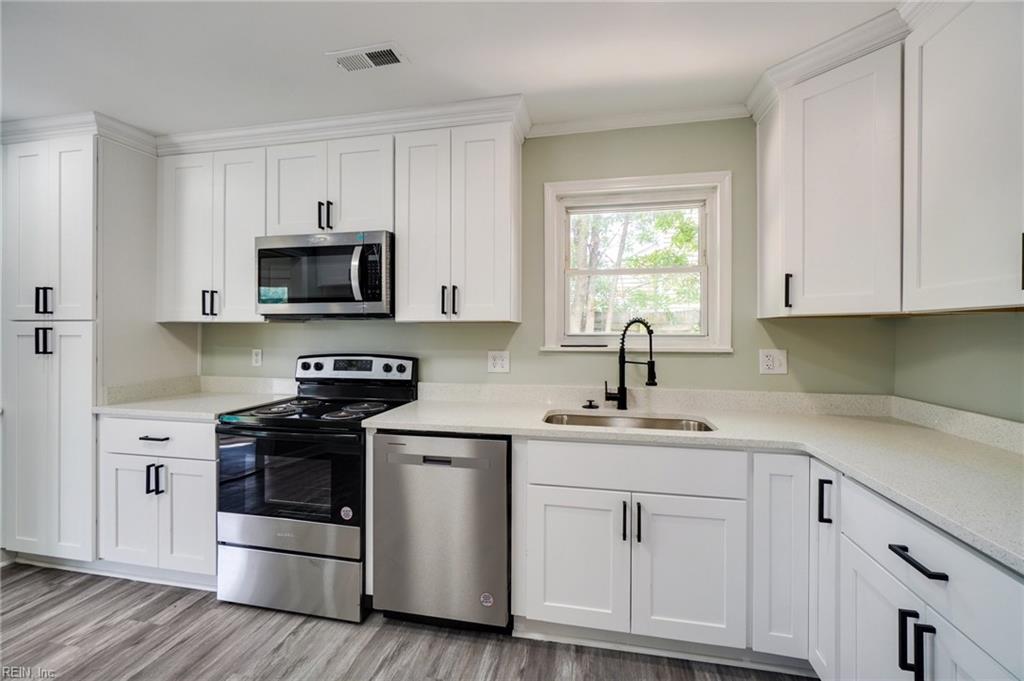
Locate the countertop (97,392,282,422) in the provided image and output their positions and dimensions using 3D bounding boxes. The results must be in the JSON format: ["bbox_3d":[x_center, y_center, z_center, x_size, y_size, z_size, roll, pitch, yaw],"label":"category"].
[{"bbox_3d":[-1.719,0.360,2.417,0.758,0.030,0.630,0,1,12],"label":"countertop"}]

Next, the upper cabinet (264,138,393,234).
[{"bbox_3d":[-0.950,-0.810,2.414,0.765,0.514,0.310,0,1,12],"label":"upper cabinet"}]

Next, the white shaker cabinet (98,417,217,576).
[{"bbox_3d":[-1.725,0.773,2.447,0.731,0.750,0.621,0,1,12],"label":"white shaker cabinet"}]

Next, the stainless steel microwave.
[{"bbox_3d":[-0.959,-0.334,2.378,0.755,0.429,0.425,0,1,12],"label":"stainless steel microwave"}]

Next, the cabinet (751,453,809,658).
[{"bbox_3d":[0.988,0.791,1.576,0.183,0.735,0.020,0,1,12],"label":"cabinet"}]

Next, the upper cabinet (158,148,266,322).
[{"bbox_3d":[-1.678,-0.585,2.579,0.735,0.968,0.324,0,1,12],"label":"upper cabinet"}]

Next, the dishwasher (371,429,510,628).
[{"bbox_3d":[-0.260,0.841,2.124,0.609,0.869,0.608,0,1,12],"label":"dishwasher"}]

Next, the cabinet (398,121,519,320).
[{"bbox_3d":[-0.274,-0.581,2.277,0.617,0.964,0.310,0,1,12],"label":"cabinet"}]

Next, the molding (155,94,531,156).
[{"bbox_3d":[-0.988,-1.121,2.405,2.176,0.108,0.325,0,1,12],"label":"molding"}]

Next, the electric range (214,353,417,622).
[{"bbox_3d":[-0.985,0.678,2.259,0.760,1.186,0.665,0,1,12],"label":"electric range"}]

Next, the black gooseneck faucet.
[{"bbox_3d":[0.592,0.122,2.113,0.110,0.470,0.270,0,1,-33],"label":"black gooseneck faucet"}]

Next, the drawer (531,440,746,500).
[{"bbox_3d":[0.475,0.507,1.684,0.832,0.181,0.022,0,1,12],"label":"drawer"}]

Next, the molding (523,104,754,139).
[{"bbox_3d":[0.635,-1.143,2.228,1.135,0.050,0.056,0,1,12],"label":"molding"}]

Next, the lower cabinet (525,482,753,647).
[{"bbox_3d":[0.532,0.873,1.971,0.827,0.558,0.606,0,1,12],"label":"lower cabinet"}]

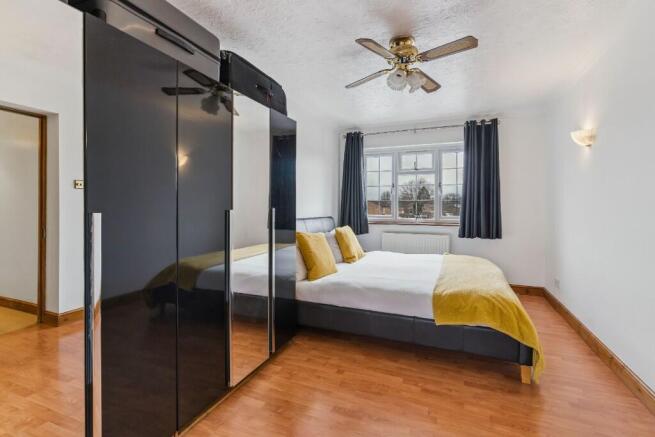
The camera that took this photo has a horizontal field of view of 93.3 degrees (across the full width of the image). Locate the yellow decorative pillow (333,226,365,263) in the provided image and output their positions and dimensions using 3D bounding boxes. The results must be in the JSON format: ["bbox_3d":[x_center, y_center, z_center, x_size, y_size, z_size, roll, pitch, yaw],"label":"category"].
[{"bbox_3d":[0.265,0.296,3.773,0.150,0.430,0.430,-27,-12,29],"label":"yellow decorative pillow"}]

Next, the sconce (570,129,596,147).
[{"bbox_3d":[2.318,-0.738,2.819,0.130,0.165,0.250,1,3,23],"label":"sconce"}]

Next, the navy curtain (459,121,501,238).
[{"bbox_3d":[2.127,-0.531,4.263,0.510,1.600,0.140,1,3,23],"label":"navy curtain"}]

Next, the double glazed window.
[{"bbox_3d":[1.338,-0.515,4.777,1.600,1.170,0.120,1,3,23],"label":"double glazed window"}]

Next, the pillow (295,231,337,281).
[{"bbox_3d":[-0.083,0.329,2.889,0.150,0.430,0.430,-24,-11,32],"label":"pillow"}]

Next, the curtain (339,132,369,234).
[{"bbox_3d":[0.414,-0.561,4.976,0.450,1.580,0.140,1,3,23],"label":"curtain"}]

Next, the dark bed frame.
[{"bbox_3d":[0.711,0.557,3.219,2.140,1.050,1.620,1,3,23],"label":"dark bed frame"}]

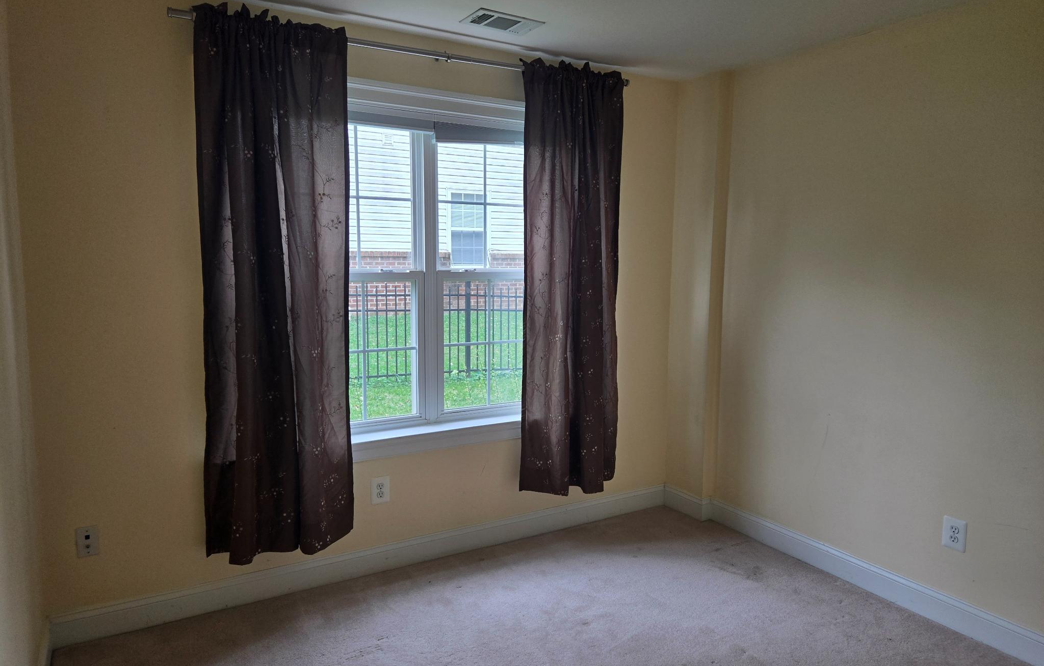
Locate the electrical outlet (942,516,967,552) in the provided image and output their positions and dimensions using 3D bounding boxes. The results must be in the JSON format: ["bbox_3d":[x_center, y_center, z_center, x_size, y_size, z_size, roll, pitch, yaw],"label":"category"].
[{"bbox_3d":[1.706,0.796,2.740,0.010,0.123,0.082,-3,7,-31],"label":"electrical outlet"}]

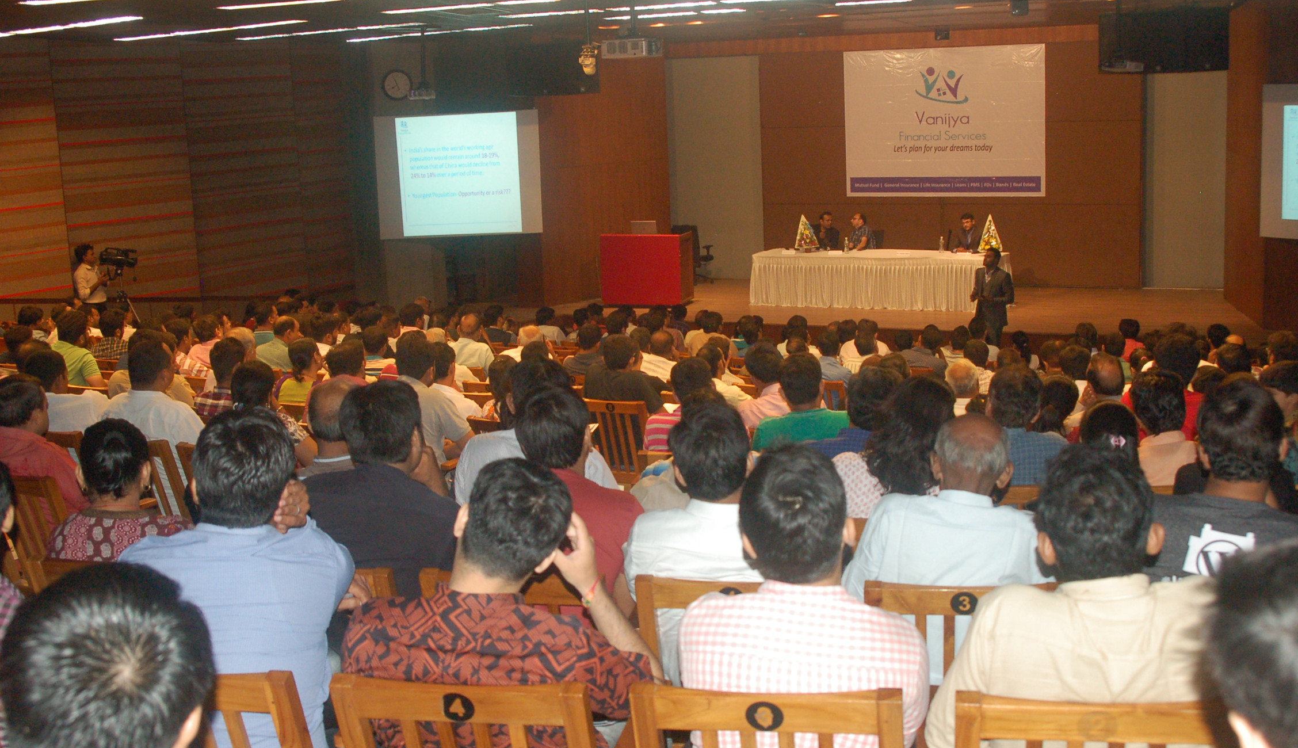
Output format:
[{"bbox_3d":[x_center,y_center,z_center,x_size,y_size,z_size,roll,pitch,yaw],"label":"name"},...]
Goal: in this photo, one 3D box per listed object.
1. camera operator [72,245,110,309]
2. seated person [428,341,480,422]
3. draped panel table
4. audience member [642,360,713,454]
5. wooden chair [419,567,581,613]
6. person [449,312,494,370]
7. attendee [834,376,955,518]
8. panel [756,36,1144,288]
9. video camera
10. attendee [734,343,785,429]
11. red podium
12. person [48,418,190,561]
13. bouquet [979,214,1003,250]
[{"bbox_3d":[-6.710,-0.738,18.355,0.450,1.680,0.500,-3,11,-8],"label":"camera operator"},{"bbox_3d":[-1.072,0.388,9.088,0.480,1.250,0.780,4,13,29],"label":"seated person"},{"bbox_3d":[3.307,-1.345,21.486,3.685,0.740,0.860,3,12,25],"label":"draped panel table"},{"bbox_3d":[0.285,0.500,7.301,0.480,1.250,0.780,2,12,21],"label":"audience member"},{"bbox_3d":[-0.250,0.852,3.717,0.480,0.930,0.550,0,11,10],"label":"wooden chair"},{"bbox_3d":[-1.348,0.092,12.504,0.480,1.250,0.780,1,12,19],"label":"person"},{"bbox_3d":[0.823,0.568,4.705,0.500,1.220,0.750,0,11,12],"label":"attendee"},{"bbox_3d":[4.510,-3.155,23.134,5.836,3.594,0.100,3,12,23],"label":"panel"},{"bbox_3d":[-5.928,-1.298,16.900,0.440,0.260,0.220,-5,11,-13],"label":"video camera"},{"bbox_3d":[0.669,0.422,7.407,0.500,1.250,0.750,0,11,12],"label":"attendee"},{"bbox_3d":[-0.009,-1.555,22.203,1.241,1.080,0.620,2,11,20],"label":"red podium"},{"bbox_3d":[-1.426,0.680,4.461,0.460,1.220,0.760,-2,11,4],"label":"person"},{"bbox_3d":[4.756,-1.950,21.001,0.340,0.520,0.220,2,11,20],"label":"bouquet"}]

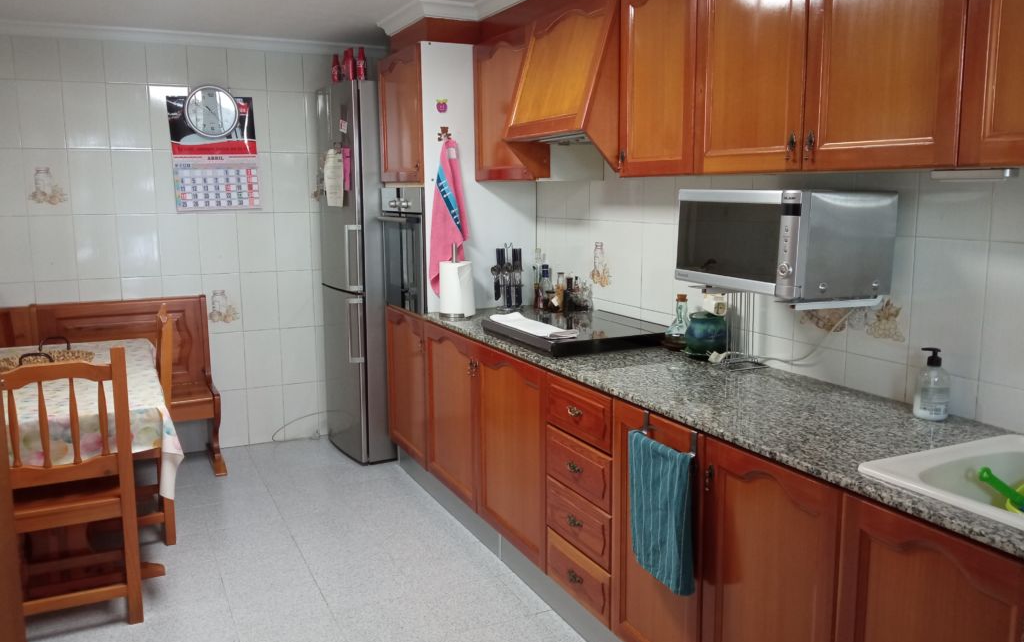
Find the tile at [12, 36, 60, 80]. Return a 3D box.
[{"bbox_3d":[-2.361,-1.301,3.967,0.200,0.209,0.010,-4,10,-22],"label":"tile"}]

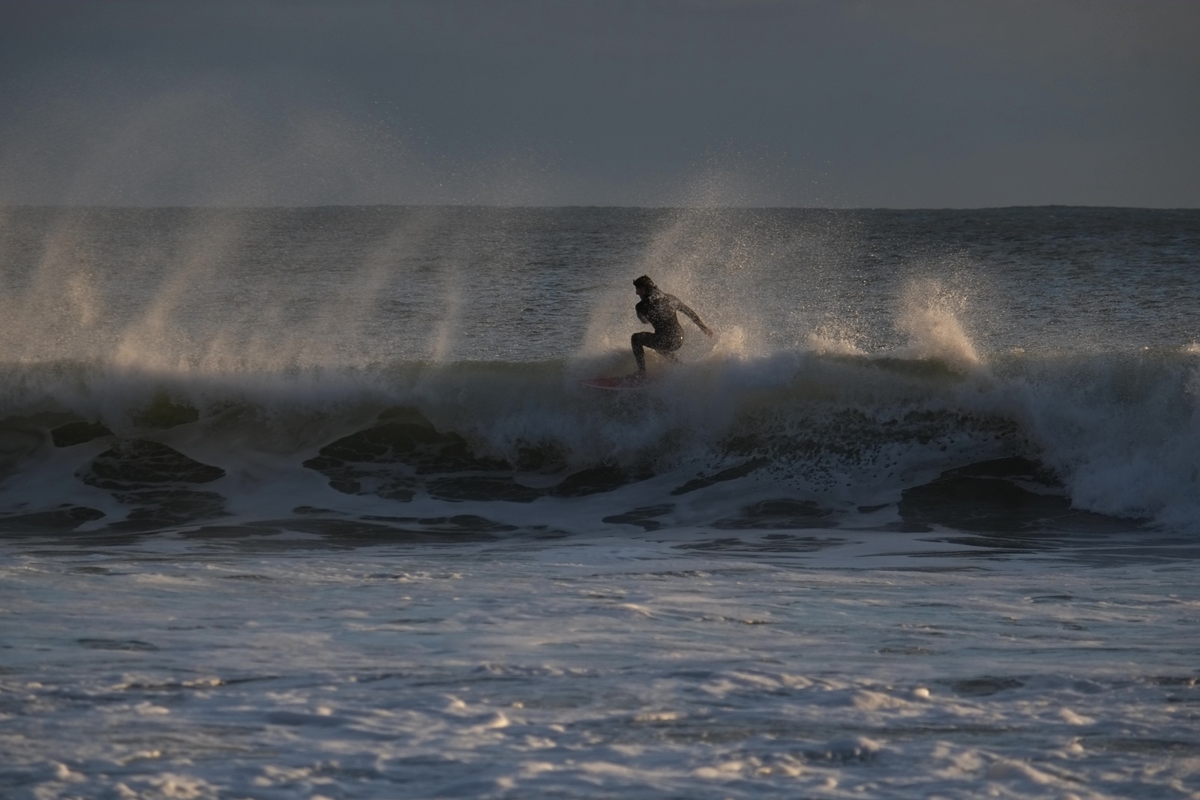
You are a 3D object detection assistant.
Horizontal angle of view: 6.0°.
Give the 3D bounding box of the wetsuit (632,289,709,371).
[{"bbox_3d":[0.783,-0.777,128.000,0.780,0.920,0.720,-1,1,-41],"label":"wetsuit"}]

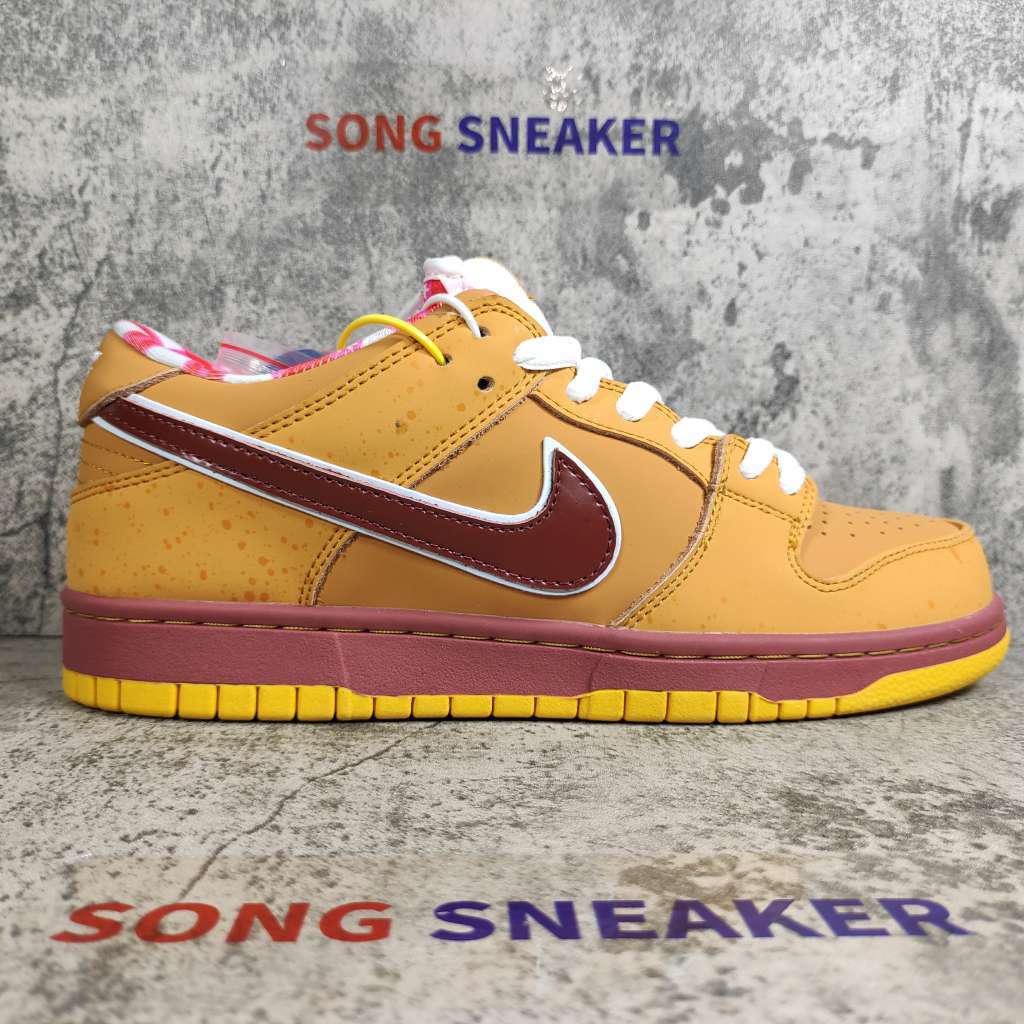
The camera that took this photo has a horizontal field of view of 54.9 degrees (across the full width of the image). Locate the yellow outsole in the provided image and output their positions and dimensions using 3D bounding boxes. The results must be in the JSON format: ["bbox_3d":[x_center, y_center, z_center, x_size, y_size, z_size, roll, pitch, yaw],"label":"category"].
[{"bbox_3d":[0.010,0.044,0.320,0.293,0.018,0.107,0,4,-2],"label":"yellow outsole"}]

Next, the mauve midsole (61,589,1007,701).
[{"bbox_3d":[0.010,0.034,0.319,0.291,0.027,0.105,0,4,-2],"label":"mauve midsole"}]

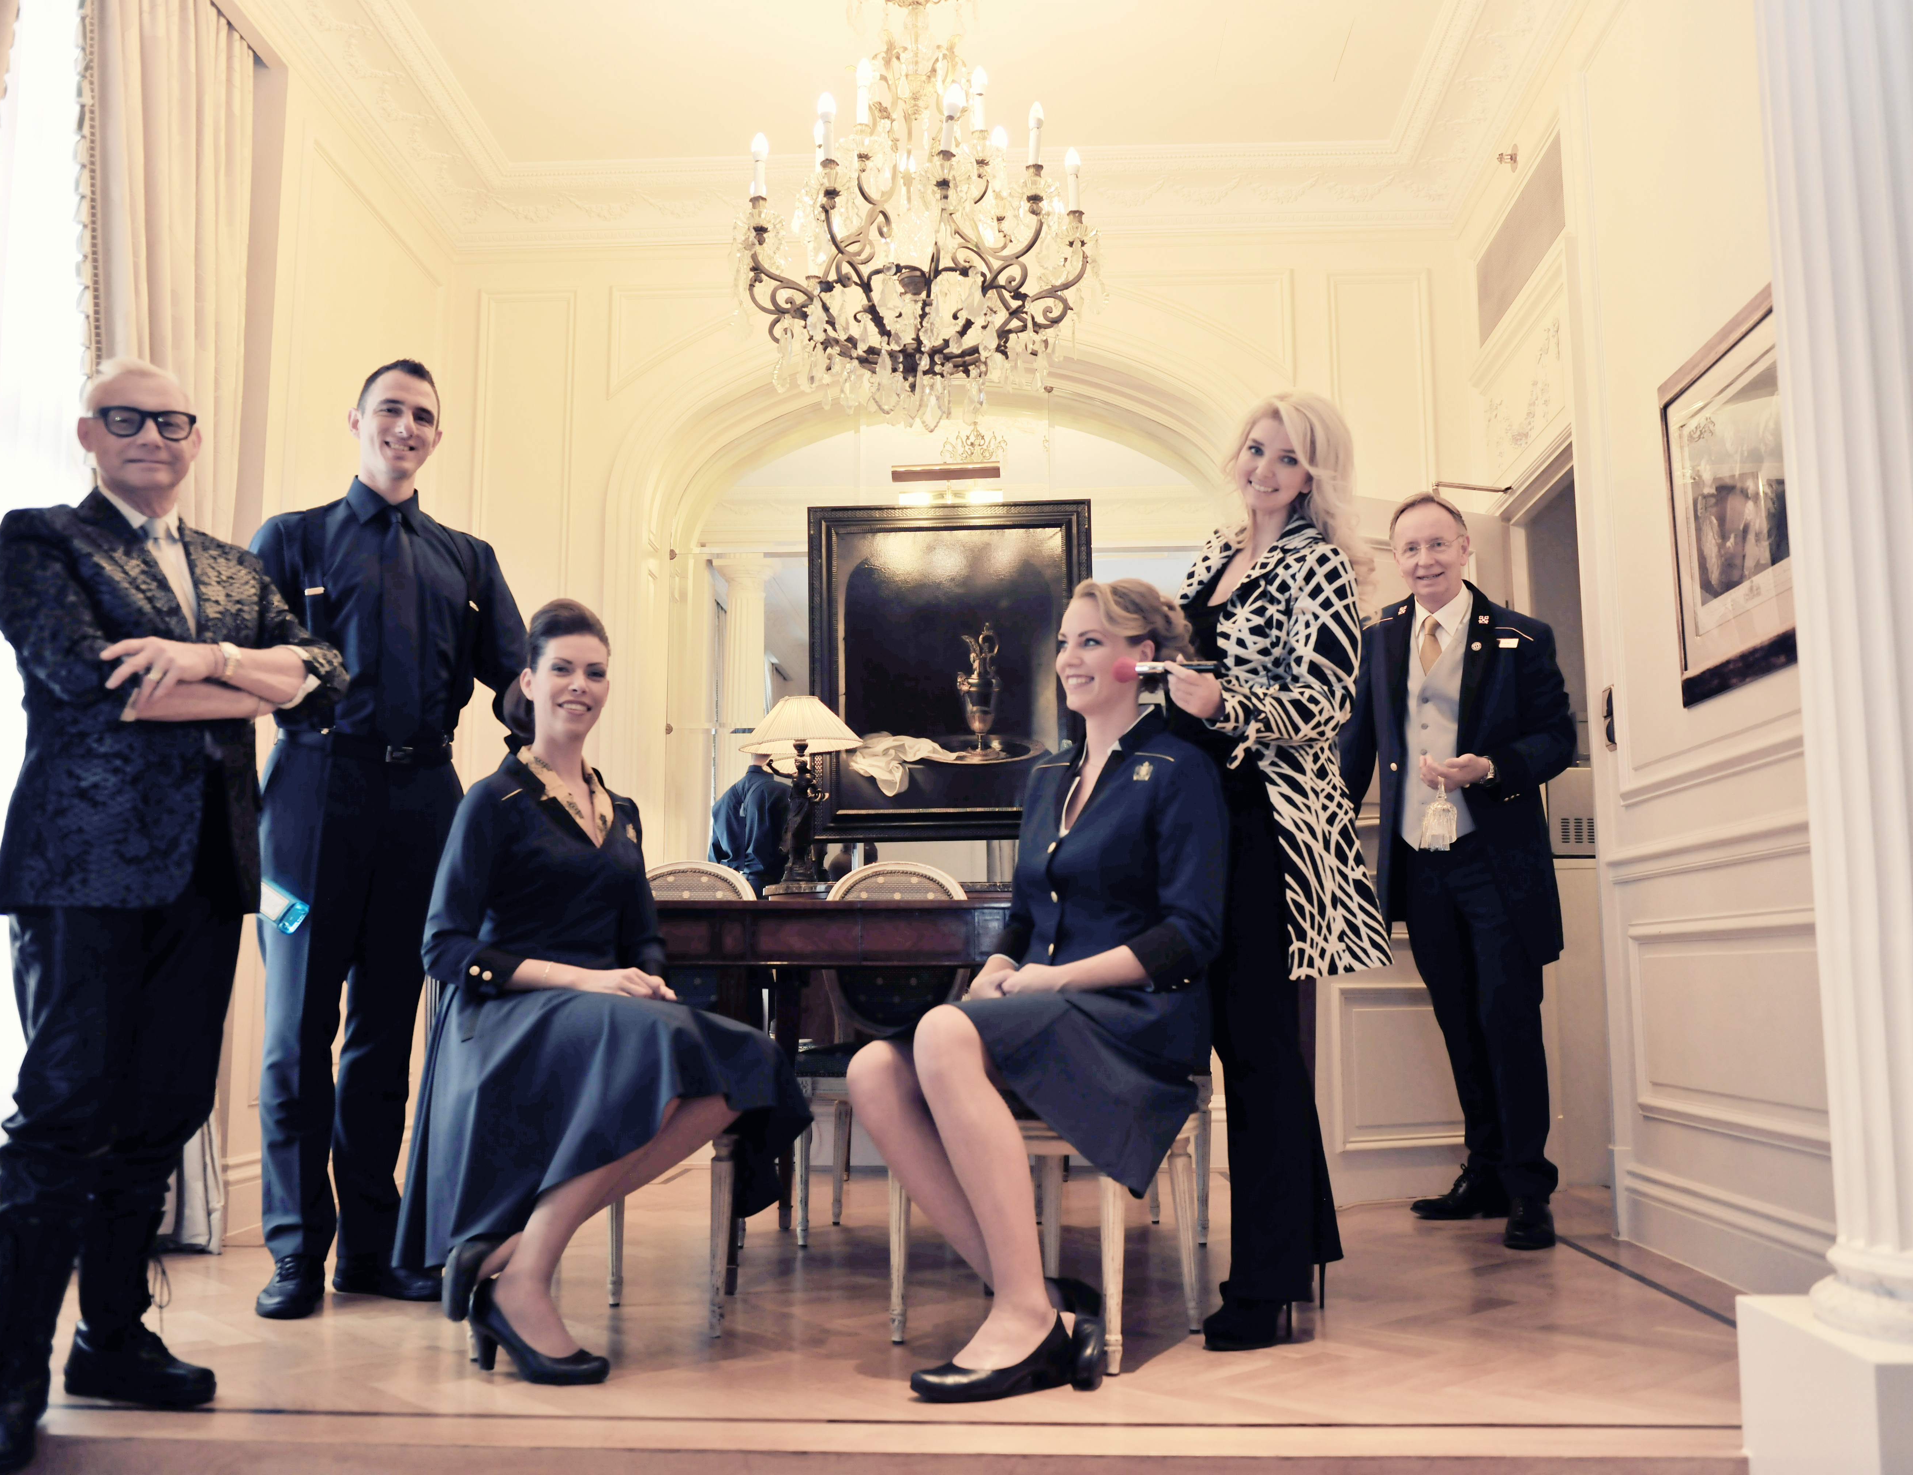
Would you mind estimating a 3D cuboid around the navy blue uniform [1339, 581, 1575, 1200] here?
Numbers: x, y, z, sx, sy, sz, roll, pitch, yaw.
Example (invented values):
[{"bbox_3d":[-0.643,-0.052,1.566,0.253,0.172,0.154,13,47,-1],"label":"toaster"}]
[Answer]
[{"bbox_3d":[1.266,0.361,4.305,0.560,1.540,0.370,-5,-9,32],"label":"navy blue uniform"}]

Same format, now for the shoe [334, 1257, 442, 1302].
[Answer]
[{"bbox_3d":[-1.109,1.057,3.473,0.305,0.120,0.110,-4,-9,25],"label":"shoe"}]

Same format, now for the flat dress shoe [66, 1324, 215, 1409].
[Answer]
[{"bbox_3d":[-1.290,0.981,2.716,0.265,0.120,0.105,-3,-8,19],"label":"flat dress shoe"}]

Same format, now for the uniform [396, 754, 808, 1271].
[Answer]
[{"bbox_3d":[-0.647,0.480,3.079,0.520,0.920,0.700,7,-10,-42],"label":"uniform"}]

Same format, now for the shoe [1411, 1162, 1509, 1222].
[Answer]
[{"bbox_3d":[1.373,1.212,4.614,0.300,0.125,0.110,1,-8,-9],"label":"shoe"}]

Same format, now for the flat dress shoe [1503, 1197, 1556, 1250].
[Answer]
[{"bbox_3d":[1.391,1.154,4.171,0.110,0.120,0.300,-3,-9,22],"label":"flat dress shoe"}]

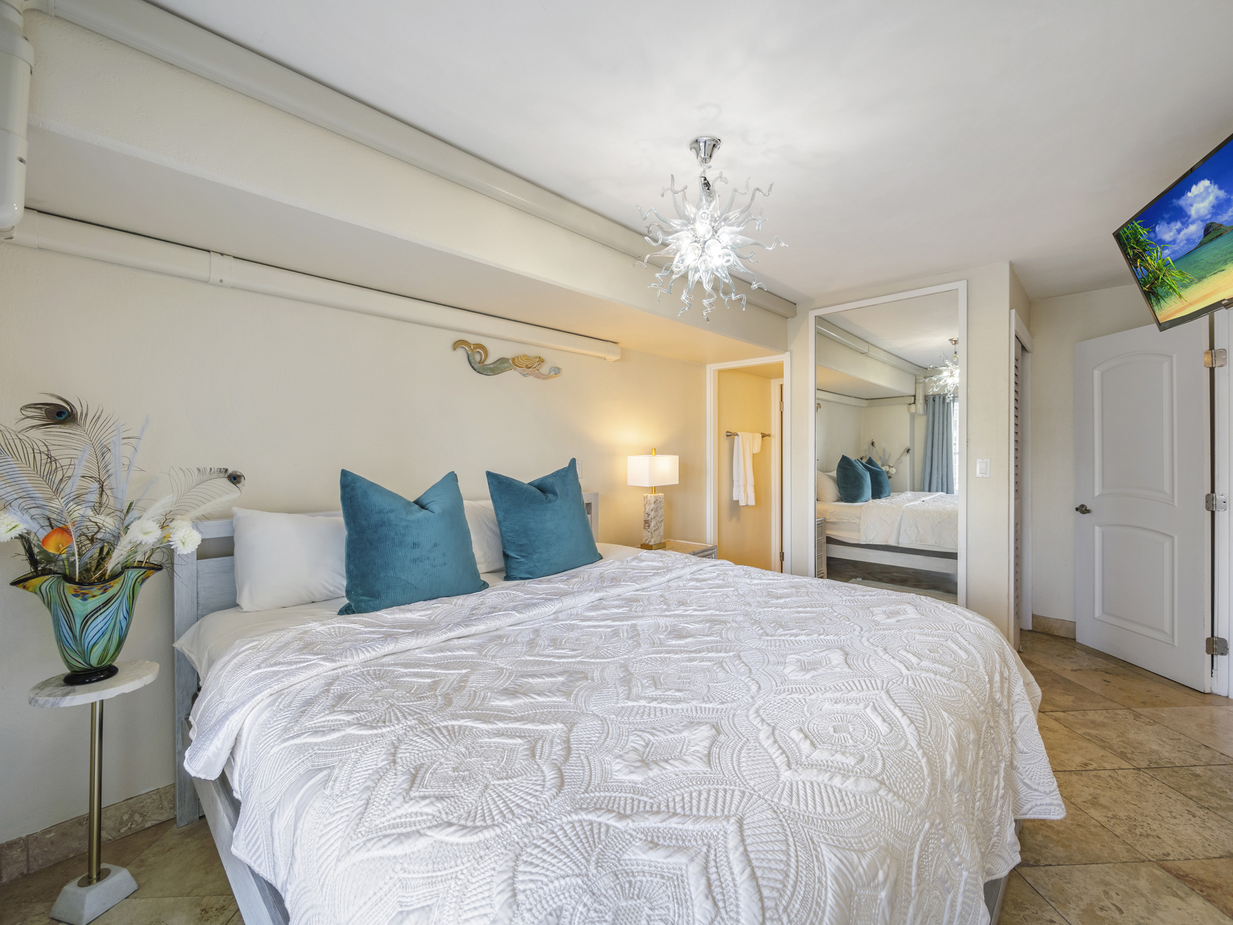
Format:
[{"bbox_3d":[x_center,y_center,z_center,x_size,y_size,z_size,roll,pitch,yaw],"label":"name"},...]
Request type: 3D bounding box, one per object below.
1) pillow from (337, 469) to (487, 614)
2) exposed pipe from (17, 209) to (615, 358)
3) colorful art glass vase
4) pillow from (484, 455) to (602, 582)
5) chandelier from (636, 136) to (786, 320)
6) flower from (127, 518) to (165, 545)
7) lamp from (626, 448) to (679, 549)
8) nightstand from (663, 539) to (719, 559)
[{"bbox_3d":[-0.798,0.270,1.954,0.550,0.515,0.200,-1,-12,-44],"label":"pillow"},{"bbox_3d":[-0.926,-0.732,2.443,0.085,0.105,2.710,0,1,44],"label":"exposed pipe"},{"bbox_3d":[-1.515,0.473,1.444,0.250,0.310,0.310,0,1,44],"label":"colorful art glass vase"},{"bbox_3d":[-0.346,0.252,2.425,0.200,0.530,0.565,-17,-11,43],"label":"pillow"},{"bbox_3d":[0.330,-0.843,1.807,0.545,0.640,0.545,0,1,0],"label":"chandelier"},{"bbox_3d":[-1.365,0.202,1.447,0.080,0.075,0.055,-1,1,-43],"label":"flower"},{"bbox_3d":[0.268,0.257,3.574,0.200,0.711,0.332,0,1,44],"label":"lamp"},{"bbox_3d":[0.295,0.931,3.471,0.400,0.633,0.845,0,1,44],"label":"nightstand"}]

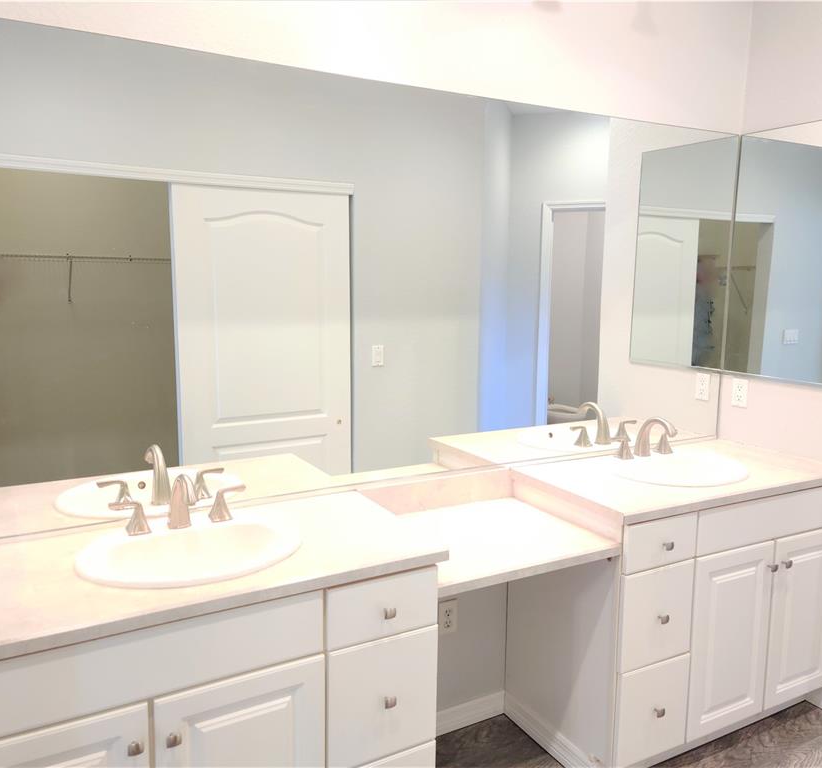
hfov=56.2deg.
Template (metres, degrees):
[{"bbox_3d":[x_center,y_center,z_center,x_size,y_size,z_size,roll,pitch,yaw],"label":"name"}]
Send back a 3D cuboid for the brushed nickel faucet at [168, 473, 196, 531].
[{"bbox_3d":[-0.584,0.314,1.980,0.052,0.155,0.180,-5,10,-28],"label":"brushed nickel faucet"}]

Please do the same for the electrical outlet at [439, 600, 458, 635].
[{"bbox_3d":[0.130,0.797,2.617,0.070,0.115,0.008,-5,10,-28],"label":"electrical outlet"}]

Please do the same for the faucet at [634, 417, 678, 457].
[{"bbox_3d":[0.884,0.194,2.761,0.052,0.155,0.178,-5,10,-28],"label":"faucet"}]

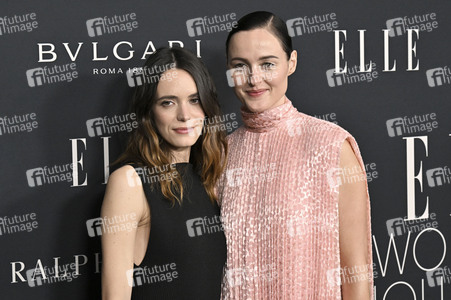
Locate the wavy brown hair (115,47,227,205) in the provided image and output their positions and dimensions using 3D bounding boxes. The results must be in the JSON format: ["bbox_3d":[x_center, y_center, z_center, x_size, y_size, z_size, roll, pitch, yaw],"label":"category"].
[{"bbox_3d":[-0.126,-0.055,2.390,0.250,0.355,0.240,-4,4,-16],"label":"wavy brown hair"}]

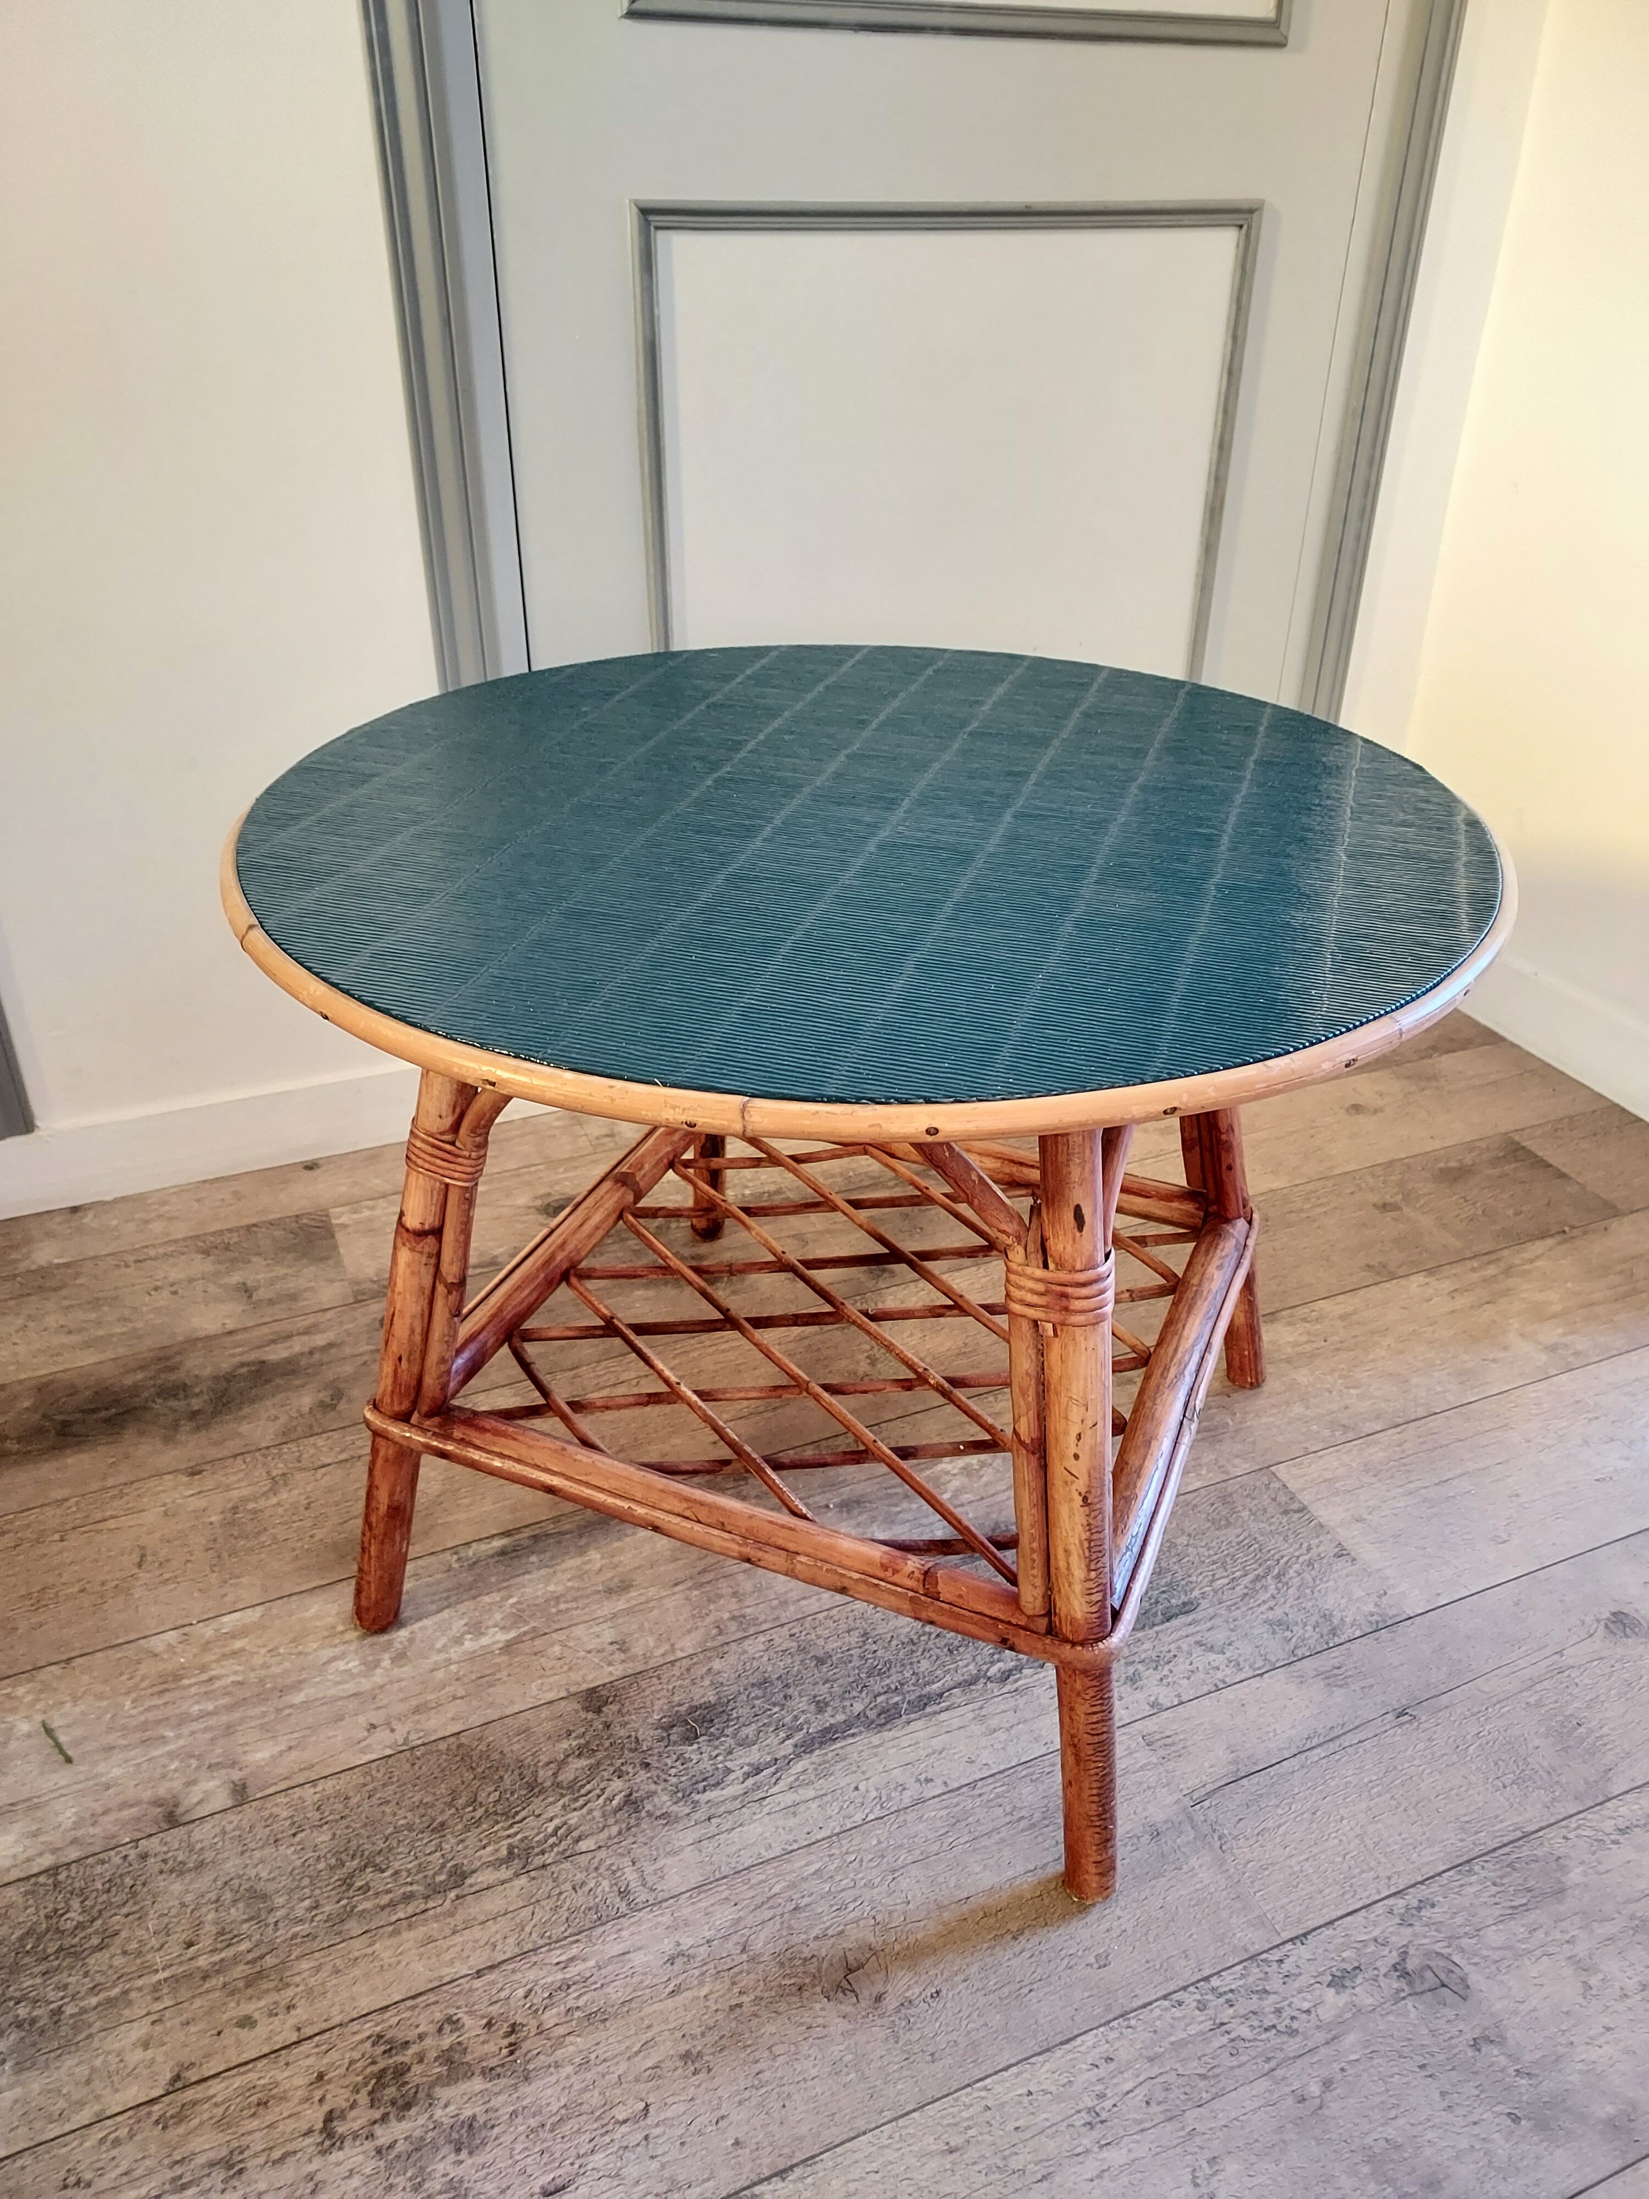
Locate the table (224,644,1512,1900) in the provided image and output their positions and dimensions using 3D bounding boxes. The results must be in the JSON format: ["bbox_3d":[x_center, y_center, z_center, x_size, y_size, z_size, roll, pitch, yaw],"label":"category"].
[{"bbox_3d":[0.021,0.057,1.017,0.709,0.541,0.709,13,33,19],"label":"table"}]

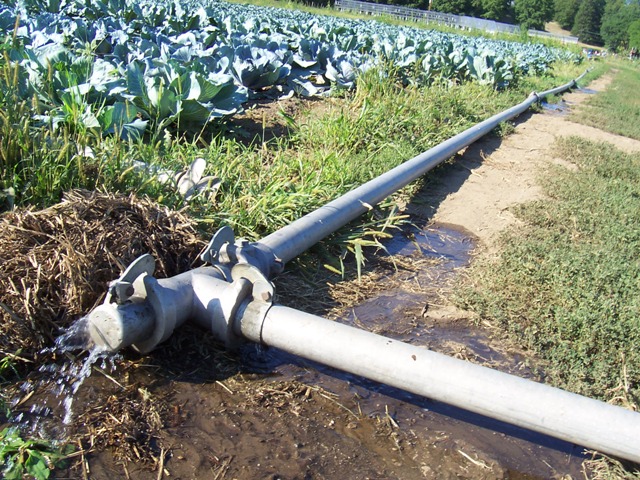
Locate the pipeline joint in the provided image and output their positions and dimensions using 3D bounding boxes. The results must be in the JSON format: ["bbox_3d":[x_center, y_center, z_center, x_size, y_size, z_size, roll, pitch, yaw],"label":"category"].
[{"bbox_3d":[-0.222,0.055,2.169,0.173,0.163,0.231,11,18,21],"label":"pipeline joint"}]

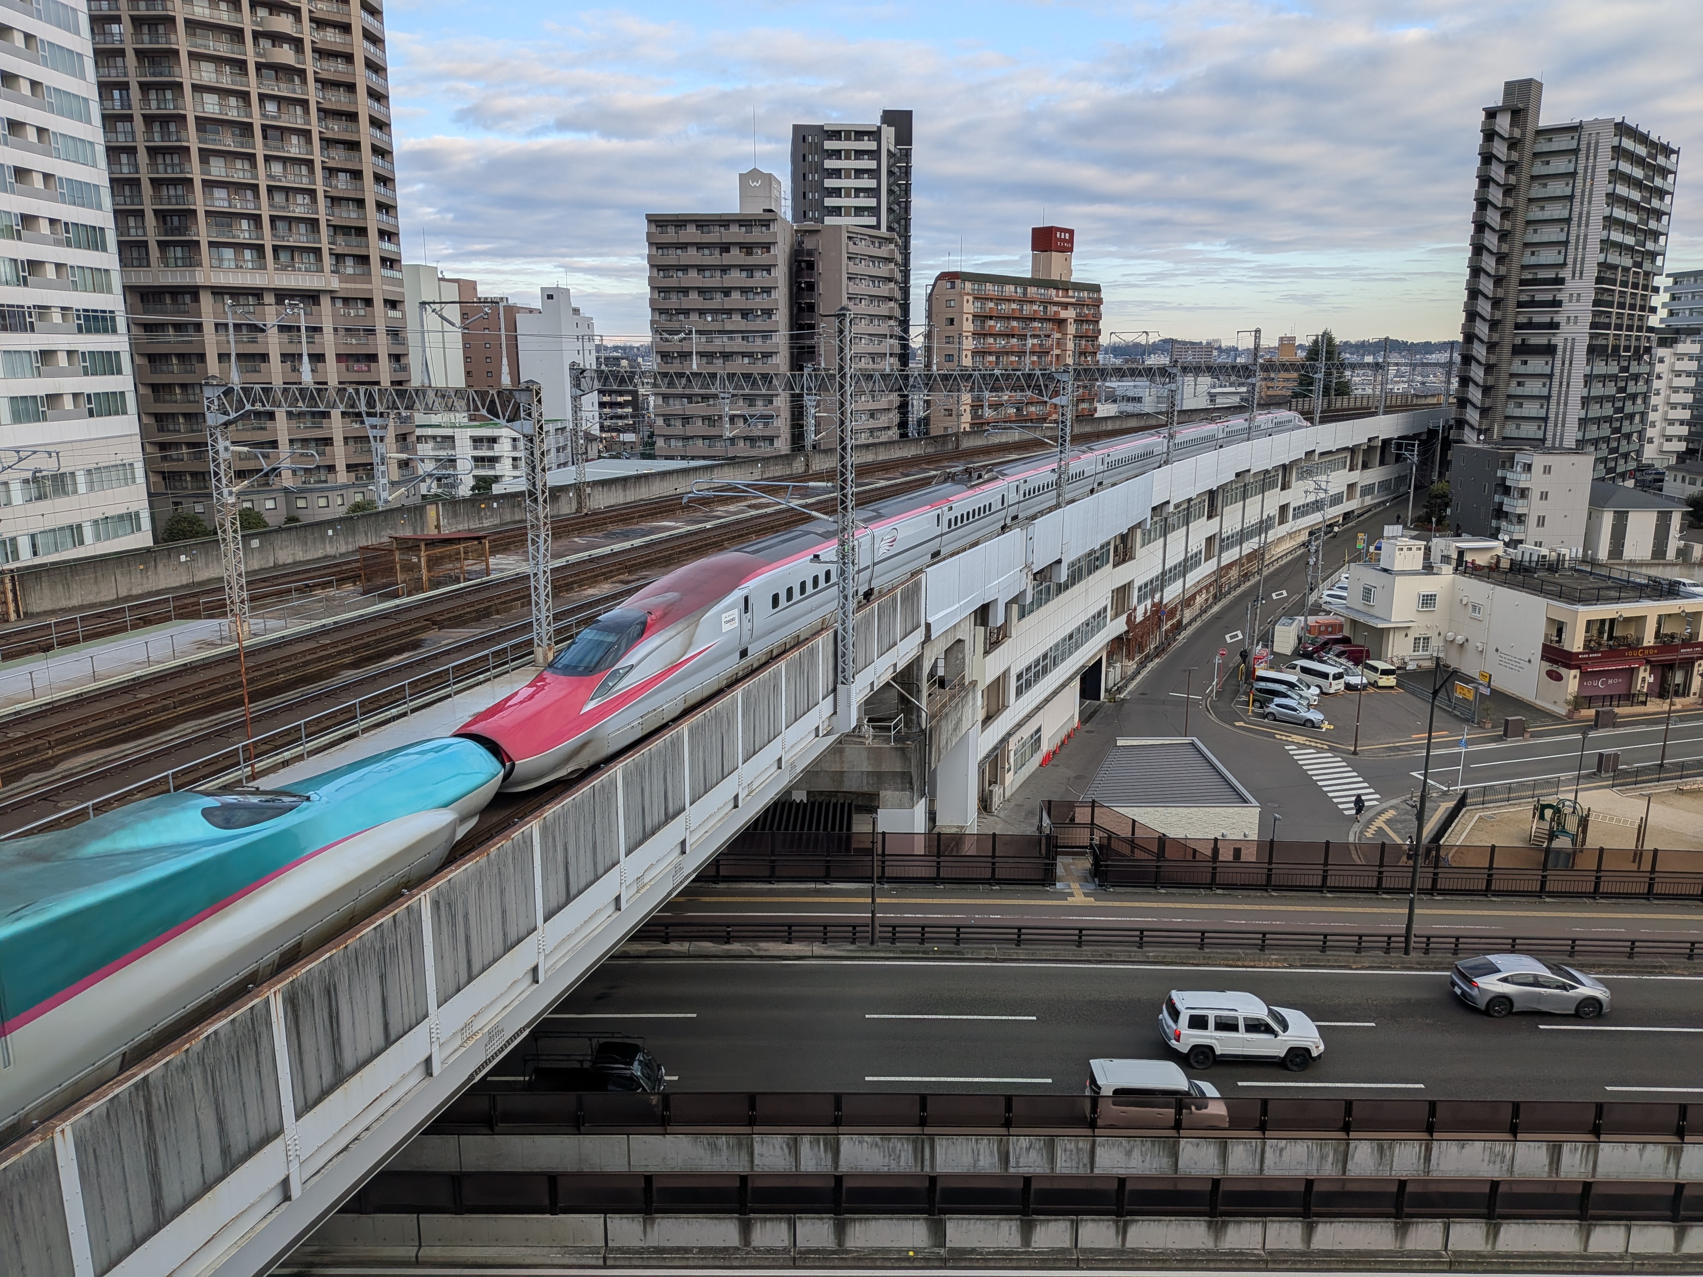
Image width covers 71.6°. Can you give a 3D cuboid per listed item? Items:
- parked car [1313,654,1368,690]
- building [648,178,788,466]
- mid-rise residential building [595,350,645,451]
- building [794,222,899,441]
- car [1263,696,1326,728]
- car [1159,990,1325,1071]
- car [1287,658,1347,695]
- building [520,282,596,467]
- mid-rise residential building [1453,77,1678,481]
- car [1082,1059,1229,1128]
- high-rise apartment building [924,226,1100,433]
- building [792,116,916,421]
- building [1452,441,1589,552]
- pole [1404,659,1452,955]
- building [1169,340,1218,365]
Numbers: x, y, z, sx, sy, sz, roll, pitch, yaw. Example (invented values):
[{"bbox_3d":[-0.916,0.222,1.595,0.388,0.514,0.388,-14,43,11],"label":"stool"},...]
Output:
[{"bbox_3d":[37.879,2.511,91.901,1.800,1.850,4.100,-5,14,-21],"label":"parked car"},{"bbox_3d":[-18.341,-39.790,167.670,18.400,49.700,12.800,2,13,6],"label":"building"},{"bbox_3d":[-56.694,-56.877,292.768,11.800,25.400,12.500,0,13,-2],"label":"mid-rise residential building"},{"bbox_3d":[-1.635,-41.358,186.061,11.500,43.000,14.000,8,15,30],"label":"building"},{"bbox_3d":[30.950,5.120,82.500,4.350,1.460,1.770,9,16,33],"label":"car"},{"bbox_3d":[11.100,11.190,33.840,4.410,1.660,1.780,1,13,2],"label":"car"},{"bbox_3d":[35.428,2.613,91.062,1.750,2.000,4.700,-7,15,-30],"label":"car"},{"bbox_3d":[-67.109,-59.220,271.165,9.800,39.900,22.000,2,13,7],"label":"building"},{"bbox_3d":[106.599,-49.501,176.342,30.000,57.000,17.000,-12,17,-43],"label":"mid-rise residential building"},{"bbox_3d":[7.900,11.974,30.523,3.400,1.650,1.475,1,13,2],"label":"car"},{"bbox_3d":[27.916,-45.425,200.640,9.000,45.500,40.500,12,18,42],"label":"high-rise apartment building"},{"bbox_3d":[-0.235,-57.040,206.954,20.500,65.200,16.000,0,13,-3],"label":"building"},{"bbox_3d":[76.200,-14.402,136.344,8.300,14.900,14.300,0,13,0],"label":"building"},{"bbox_3d":[18.406,5.525,37.679,0.400,10.100,1.000,0,13,-2],"label":"pole"},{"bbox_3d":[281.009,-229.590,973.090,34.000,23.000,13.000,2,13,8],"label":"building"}]

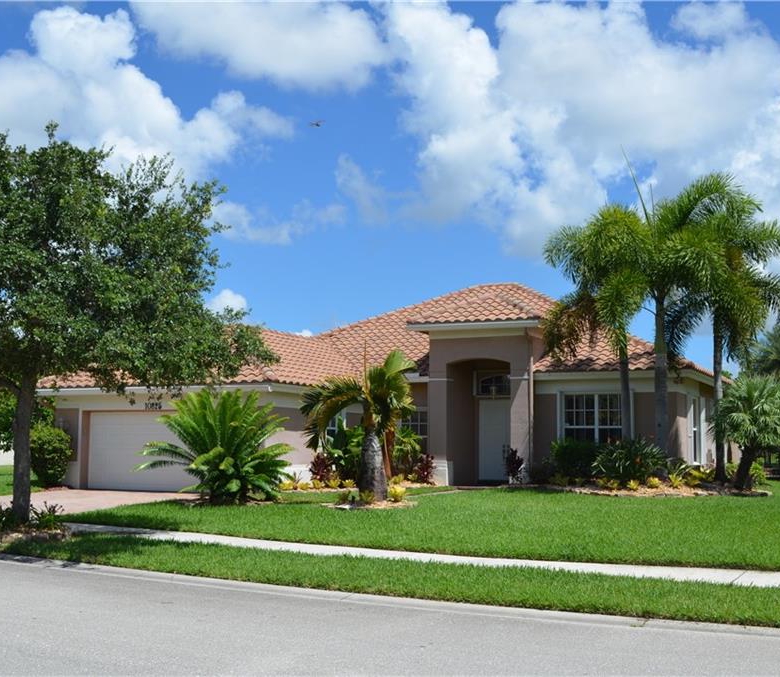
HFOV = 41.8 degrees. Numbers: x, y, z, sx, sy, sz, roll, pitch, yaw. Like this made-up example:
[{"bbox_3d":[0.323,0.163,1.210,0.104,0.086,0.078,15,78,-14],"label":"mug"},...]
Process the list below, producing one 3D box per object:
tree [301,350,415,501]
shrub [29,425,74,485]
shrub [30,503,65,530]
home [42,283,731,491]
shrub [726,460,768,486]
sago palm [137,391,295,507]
[{"bbox_3d":[-0.638,1.994,23.582,2.600,3.500,2.500,1,-6,-1],"label":"tree"},{"bbox_3d":[-9.525,3.261,28.612,1.260,1.809,1.300,1,-5,0],"label":"shrub"},{"bbox_3d":[-5.003,2.600,14.917,0.496,0.404,0.500,1,-5,0],"label":"shrub"},{"bbox_3d":[1.522,1.340,34.016,17.200,7.000,18.600,-2,-7,26],"label":"home"},{"bbox_3d":[9.136,3.449,26.099,1.074,0.659,0.950,1,-5,0],"label":"shrub"},{"bbox_3d":[-3.953,2.460,23.330,3.400,2.500,3.200,1,-6,-9],"label":"sago palm"}]

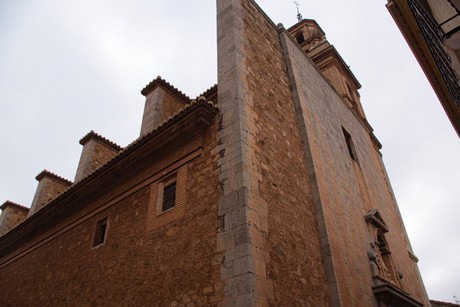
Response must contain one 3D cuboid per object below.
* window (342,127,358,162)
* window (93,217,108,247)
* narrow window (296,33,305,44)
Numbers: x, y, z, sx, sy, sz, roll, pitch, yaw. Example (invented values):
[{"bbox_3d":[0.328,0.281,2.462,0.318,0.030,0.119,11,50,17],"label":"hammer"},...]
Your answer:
[{"bbox_3d":[5.662,-0.299,16.454,0.250,1.930,0.978,-28,-44,30],"label":"window"},{"bbox_3d":[-4.185,2.645,11.417,0.630,0.898,0.200,-28,-44,30],"label":"window"},{"bbox_3d":[6.128,-9.767,29.524,0.637,1.575,0.250,-28,-44,30],"label":"narrow window"}]

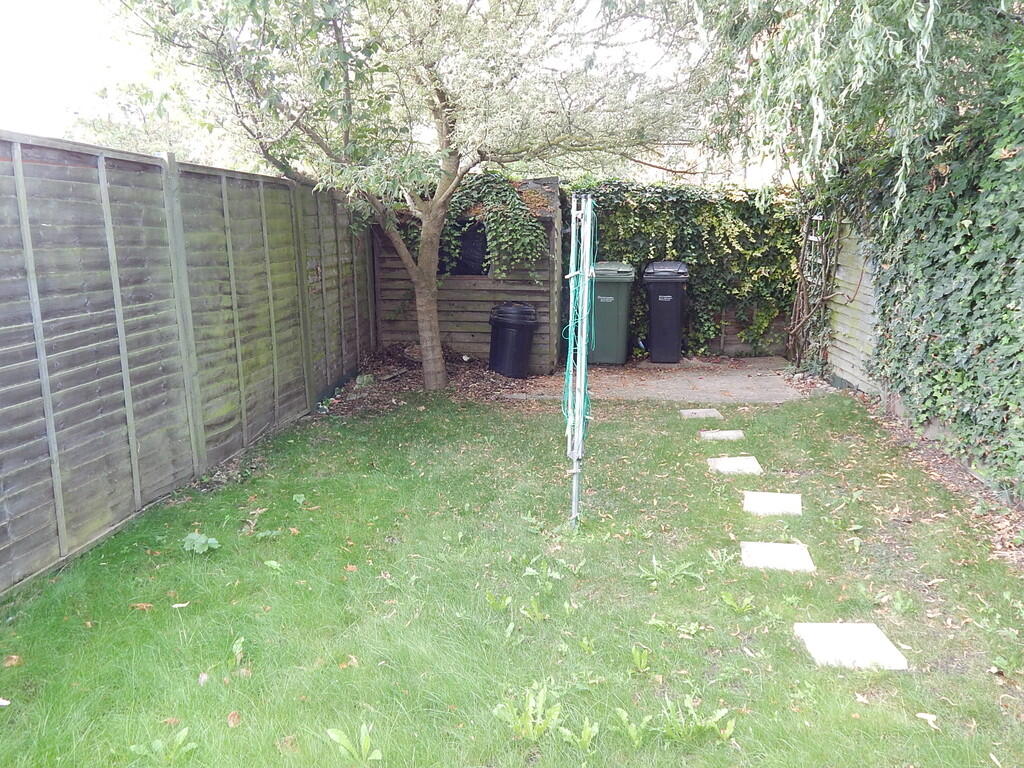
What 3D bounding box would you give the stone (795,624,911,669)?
[{"bbox_3d":[1.192,0.941,2.939,0.297,0.040,0.319,0,11,3],"label":"stone"}]

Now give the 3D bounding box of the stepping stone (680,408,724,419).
[{"bbox_3d":[1.505,0.252,6.606,0.303,0.040,0.320,0,11,2],"label":"stepping stone"}]

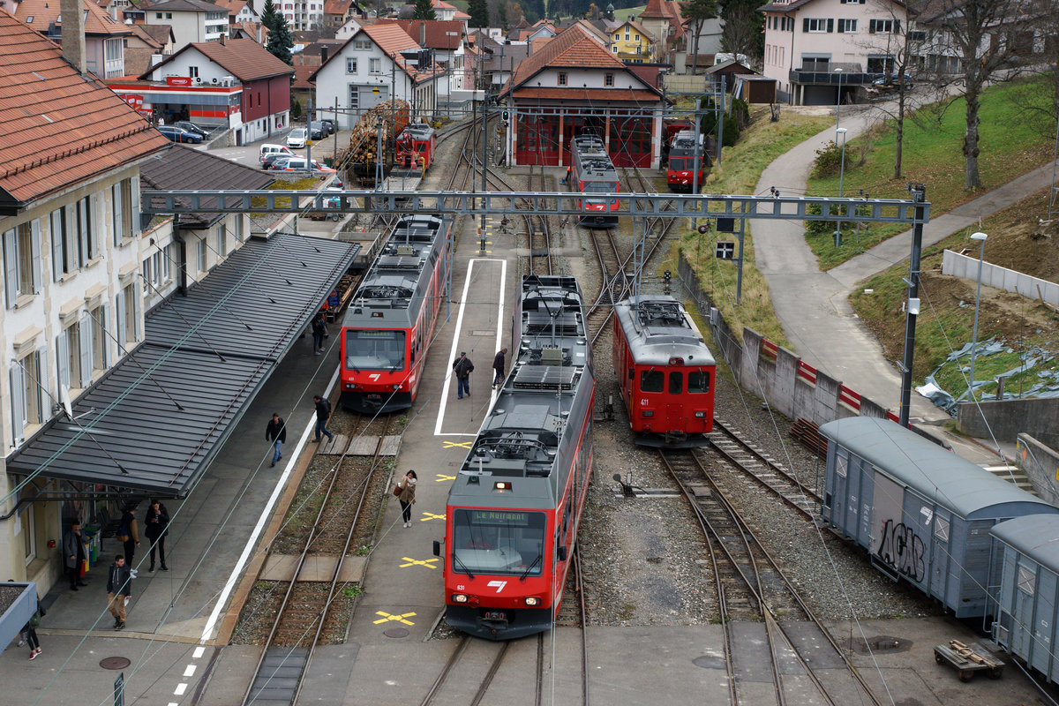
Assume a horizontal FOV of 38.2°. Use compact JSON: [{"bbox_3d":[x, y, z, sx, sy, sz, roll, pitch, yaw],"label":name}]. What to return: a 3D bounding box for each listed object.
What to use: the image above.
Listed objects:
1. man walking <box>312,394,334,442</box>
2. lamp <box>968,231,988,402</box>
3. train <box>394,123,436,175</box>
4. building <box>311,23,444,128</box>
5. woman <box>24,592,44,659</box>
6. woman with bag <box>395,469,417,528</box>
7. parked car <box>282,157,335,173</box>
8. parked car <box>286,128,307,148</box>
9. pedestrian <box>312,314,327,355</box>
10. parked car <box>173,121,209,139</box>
[{"bbox_3d":[-6.823,2.151,50.614,0.680,1.600,0.500,0,13,-6],"label":"man walking"},{"bbox_3d":[14.221,-0.938,49.103,0.600,5.800,0.300,-1,13,-8],"label":"lamp"},{"bbox_3d":[-9.480,-17.002,128.827,2.600,3.900,11.000,1,13,-1],"label":"train"},{"bbox_3d":[-18.011,-33.840,185.644,12.300,11.400,28.000,2,13,3],"label":"building"},{"bbox_3d":[-11.066,5.955,34.066,0.500,1.650,0.470,-10,17,-40],"label":"woman"},{"bbox_3d":[-3.461,4.077,43.010,0.620,1.634,0.450,1,13,0],"label":"woman with bag"},{"bbox_3d":[-17.676,-14.459,121.461,4.300,1.830,1.750,-2,13,-12],"label":"parked car"},{"bbox_3d":[-22.404,-20.955,149.445,1.820,1.500,4.300,1,13,-1],"label":"parked car"},{"bbox_3d":[-8.641,-0.828,62.759,0.480,1.700,0.520,7,14,23],"label":"pedestrian"},{"bbox_3d":[-34.452,-22.484,155.500,4.150,1.580,1.780,6,14,21],"label":"parked car"}]

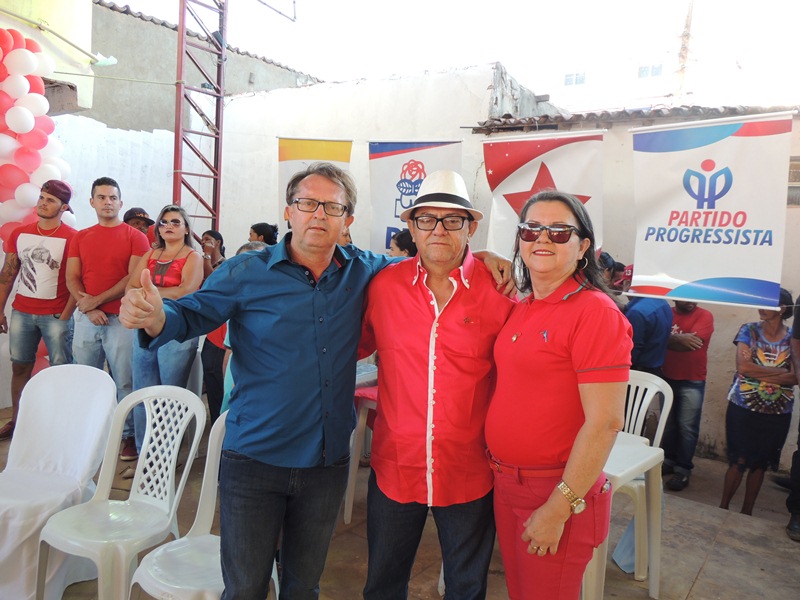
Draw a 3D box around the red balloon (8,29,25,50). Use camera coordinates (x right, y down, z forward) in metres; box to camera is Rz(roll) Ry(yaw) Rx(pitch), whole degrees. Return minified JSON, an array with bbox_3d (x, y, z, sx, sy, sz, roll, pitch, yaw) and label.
[{"bbox_3d":[-2.912,-1.915,4.850,0.220,0.230,0.220,-3,7,-30],"label":"red balloon"}]

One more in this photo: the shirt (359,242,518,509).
[{"bbox_3d":[0.108,0.227,1.870,0.500,0.730,0.300,1,6,3],"label":"shirt"}]

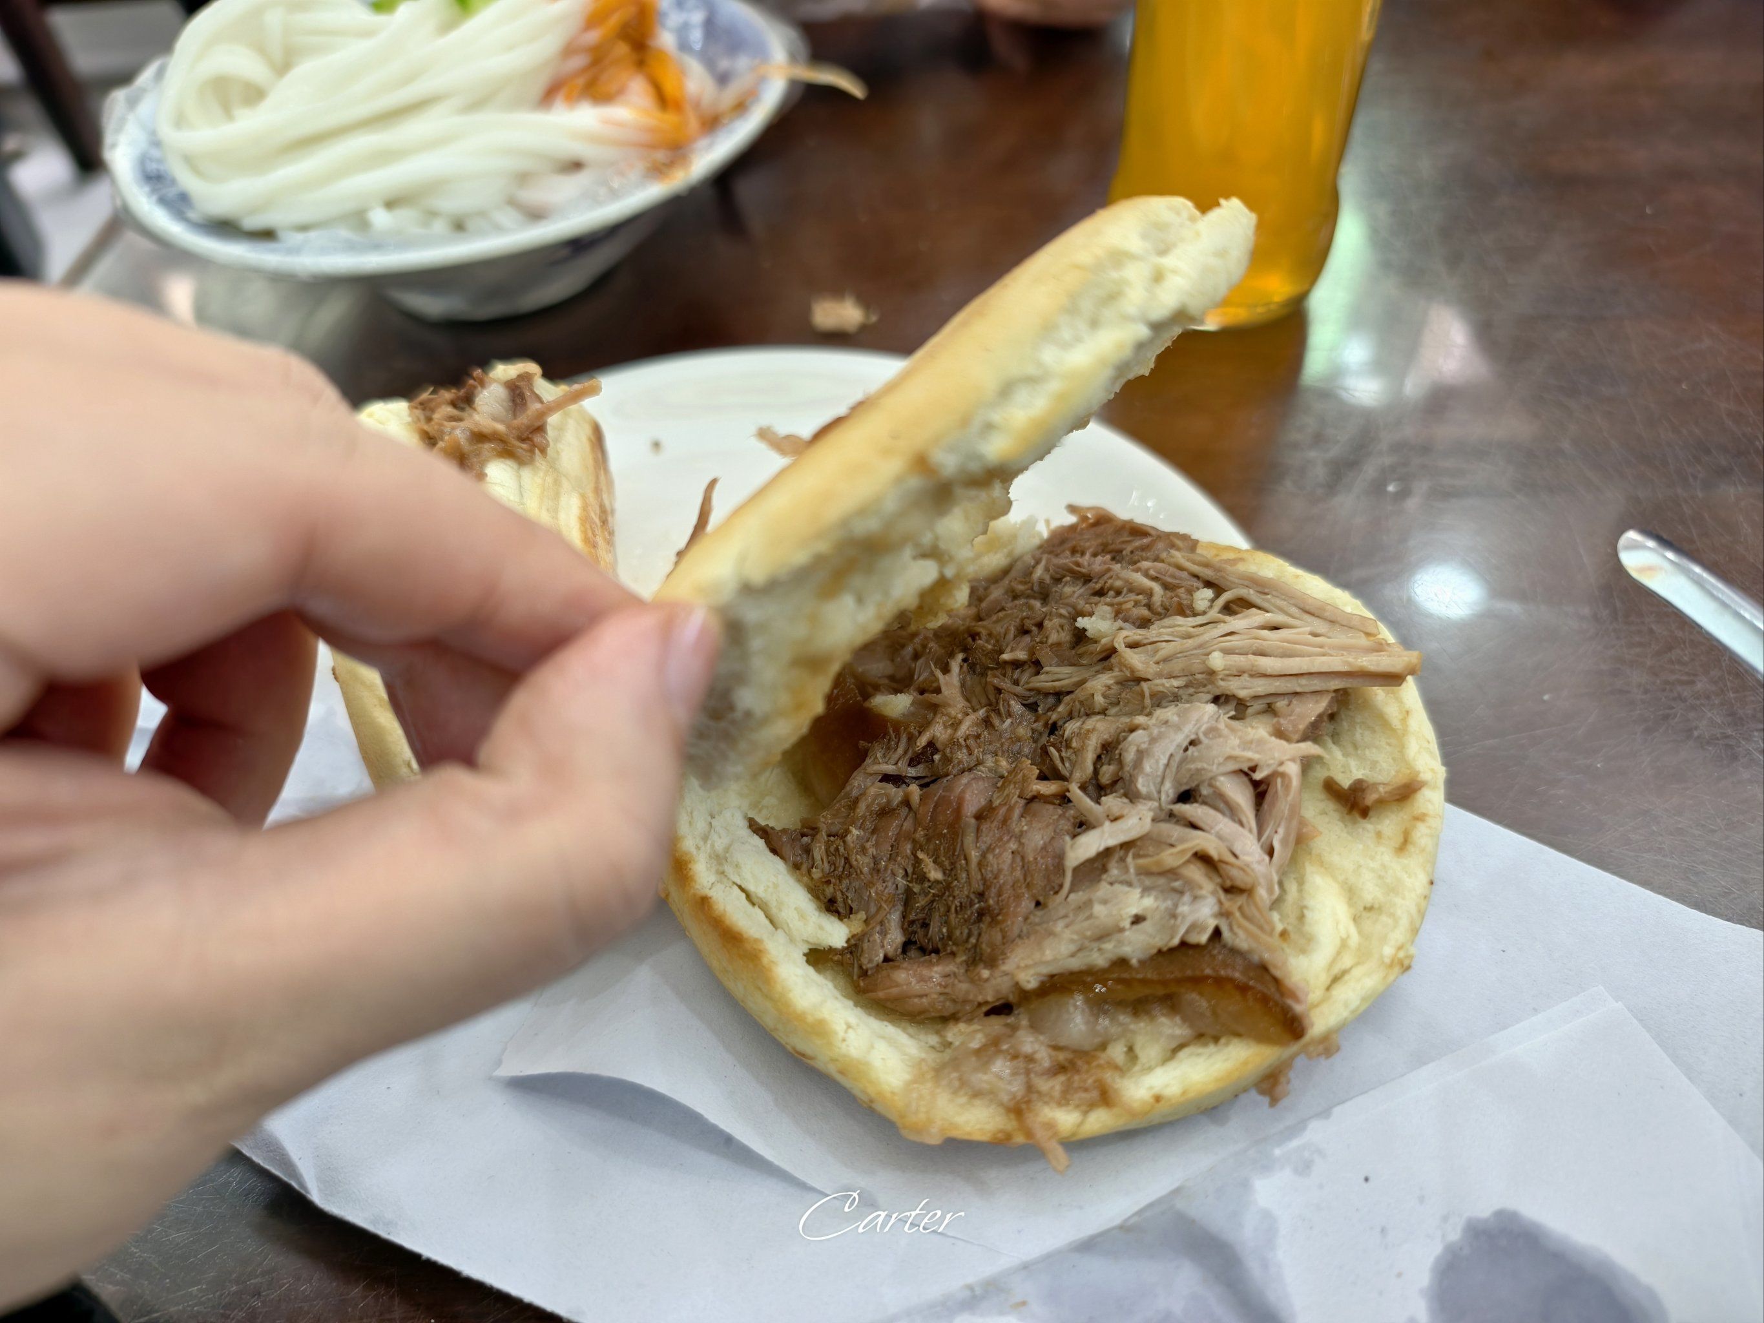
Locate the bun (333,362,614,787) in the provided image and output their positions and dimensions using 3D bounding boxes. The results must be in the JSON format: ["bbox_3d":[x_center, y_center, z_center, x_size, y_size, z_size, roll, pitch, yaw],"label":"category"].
[{"bbox_3d":[-0.067,-0.017,0.202,0.048,0.050,0.086,-20,50,-16],"label":"bun"}]

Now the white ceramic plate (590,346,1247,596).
[{"bbox_3d":[-0.023,0.005,0.210,0.194,0.020,0.194,0,48,0],"label":"white ceramic plate"}]

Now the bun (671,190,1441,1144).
[{"bbox_3d":[0.022,0.001,0.163,0.113,0.081,0.117,0,48,0],"label":"bun"}]

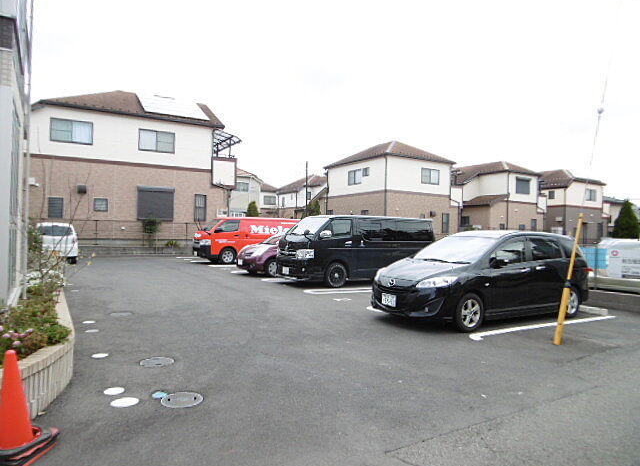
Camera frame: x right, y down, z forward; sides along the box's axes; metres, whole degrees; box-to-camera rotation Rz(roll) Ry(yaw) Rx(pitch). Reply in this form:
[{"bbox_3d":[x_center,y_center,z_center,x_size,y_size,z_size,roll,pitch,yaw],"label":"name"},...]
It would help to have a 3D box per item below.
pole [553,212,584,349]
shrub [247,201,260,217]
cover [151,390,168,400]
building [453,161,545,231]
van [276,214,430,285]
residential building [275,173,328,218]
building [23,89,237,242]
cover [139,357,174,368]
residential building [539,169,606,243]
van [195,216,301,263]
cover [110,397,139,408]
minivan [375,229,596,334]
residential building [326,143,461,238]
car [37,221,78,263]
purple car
[{"bbox_3d":[3.534,0.649,6.261,0.110,1.878,0.110,10,0,-30],"label":"pole"},{"bbox_3d":[-6.445,-1.048,43.000,1.450,3.900,1.450,1,0,-31],"label":"shrub"},{"bbox_3d":[-1.412,1.447,3.929,0.165,0.020,0.165,1,0,-31],"label":"cover"},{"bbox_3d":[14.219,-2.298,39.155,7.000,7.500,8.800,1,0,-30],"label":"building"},{"bbox_3d":[1.179,0.477,13.130,4.695,1.960,1.695,1,0,-31],"label":"van"},{"bbox_3d":[-1.420,-3.371,60.000,7.200,8.600,8.400,1,0,-31],"label":"residential building"},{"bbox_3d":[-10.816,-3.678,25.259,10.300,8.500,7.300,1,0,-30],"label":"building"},{"bbox_3d":[-1.786,1.435,4.877,0.365,0.025,0.365,1,0,-31],"label":"cover"},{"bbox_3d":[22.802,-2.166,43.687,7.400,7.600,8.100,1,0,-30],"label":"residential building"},{"bbox_3d":[-3.157,0.335,20.024,4.695,1.980,1.695,1,0,-31],"label":"van"},{"bbox_3d":[-1.681,1.459,3.829,0.240,0.015,0.240,1,0,-30],"label":"cover"},{"bbox_3d":[3.132,0.757,8.373,4.585,1.615,1.750,1,0,-30],"label":"minivan"},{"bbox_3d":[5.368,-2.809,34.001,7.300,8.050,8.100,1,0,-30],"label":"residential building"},{"bbox_3d":[-10.588,0.341,17.821,1.475,1.630,3.395,1,0,-30],"label":"car"},{"bbox_3d":[-0.841,0.637,15.146,3.950,1.520,1.690,1,0,-31],"label":"purple car"}]

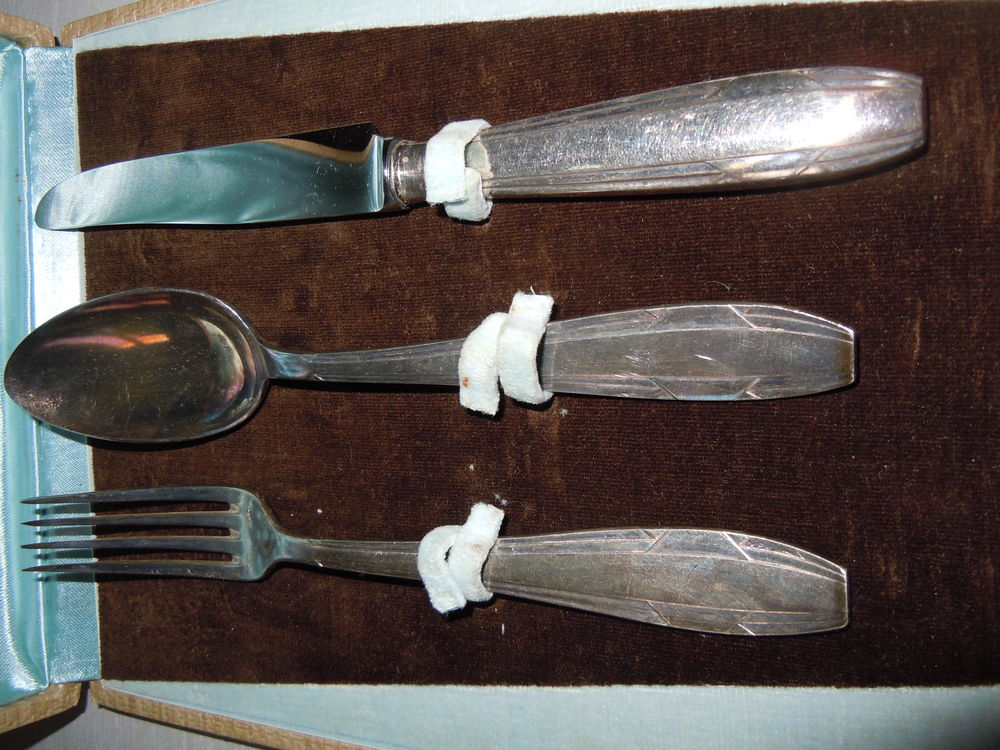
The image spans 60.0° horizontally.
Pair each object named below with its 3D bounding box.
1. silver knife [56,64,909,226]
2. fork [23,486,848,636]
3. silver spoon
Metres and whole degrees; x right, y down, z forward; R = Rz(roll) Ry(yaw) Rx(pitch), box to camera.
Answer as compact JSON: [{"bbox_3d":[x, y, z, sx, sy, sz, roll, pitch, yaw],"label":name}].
[{"bbox_3d":[-0.024,-0.040,0.170,0.193,0.014,0.018,0,92,25],"label":"silver knife"},{"bbox_3d":[-0.030,0.035,0.174,0.185,0.018,0.022,-1,92,25],"label":"fork"},{"bbox_3d":[-0.031,-0.002,0.172,0.188,0.020,0.034,0,92,25],"label":"silver spoon"}]

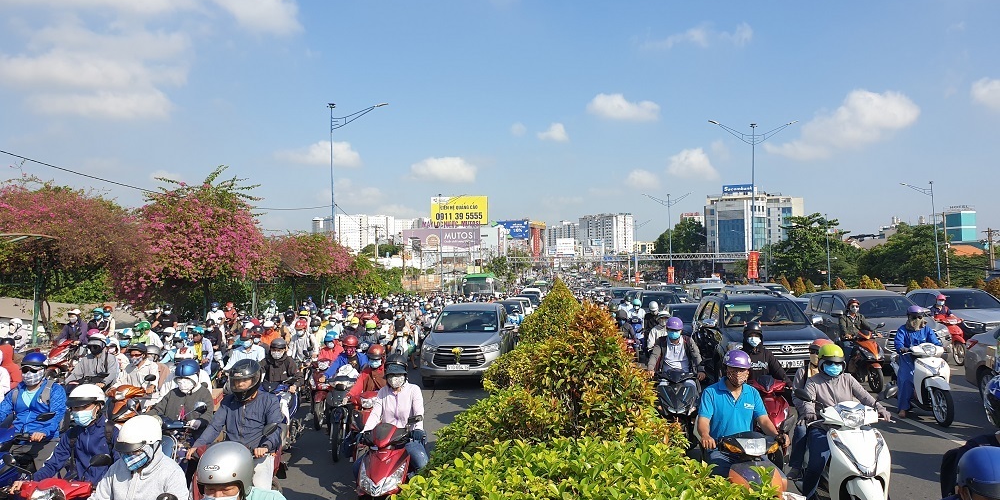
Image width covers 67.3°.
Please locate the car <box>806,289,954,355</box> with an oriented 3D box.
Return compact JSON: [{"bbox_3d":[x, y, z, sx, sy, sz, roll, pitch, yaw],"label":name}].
[{"bbox_3d":[8.500,1.790,17.450,1.830,1.795,4.735,-1,-2,5],"label":"car"}]

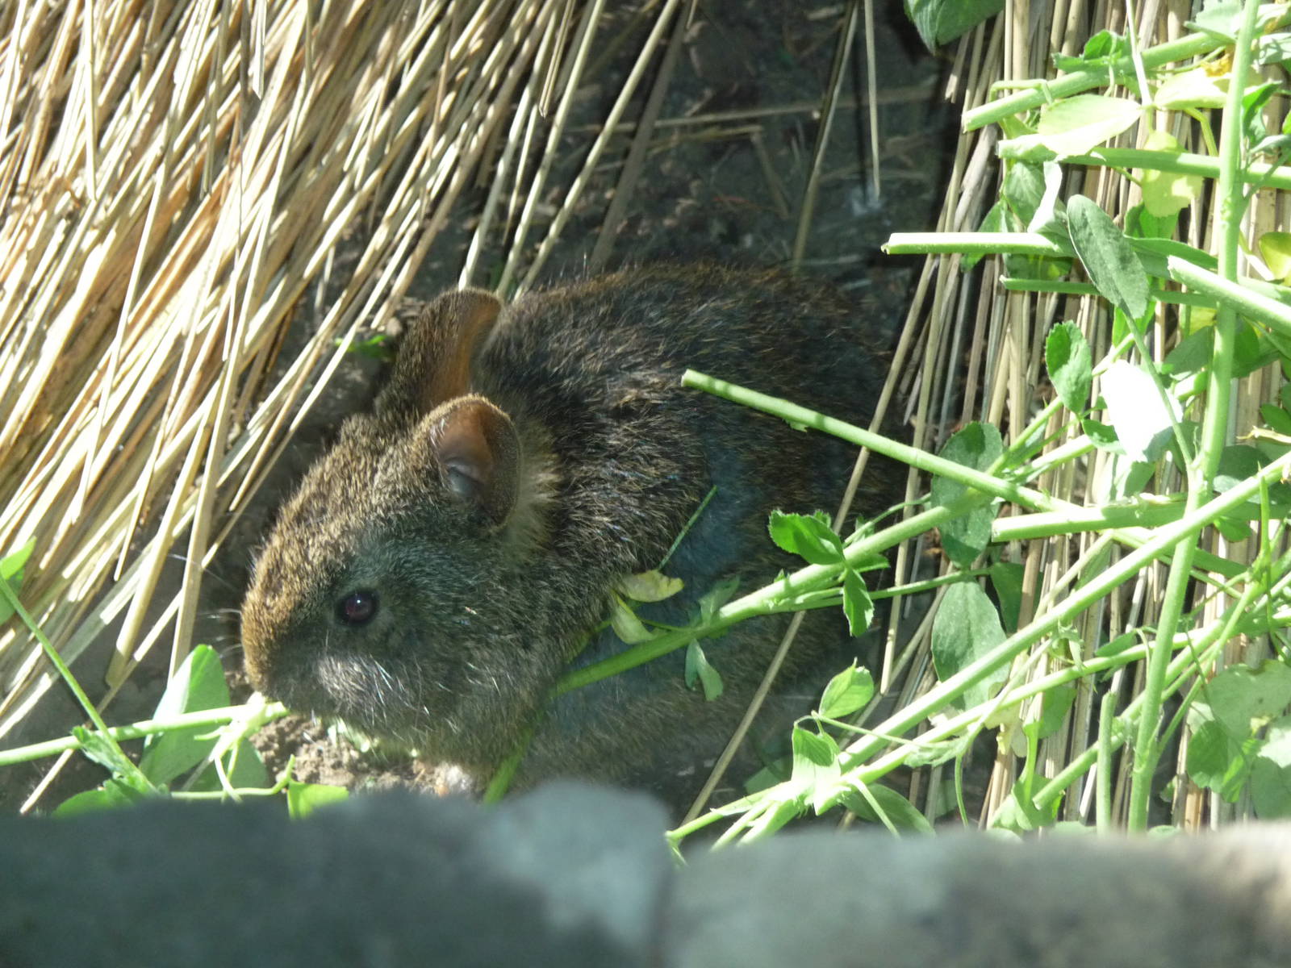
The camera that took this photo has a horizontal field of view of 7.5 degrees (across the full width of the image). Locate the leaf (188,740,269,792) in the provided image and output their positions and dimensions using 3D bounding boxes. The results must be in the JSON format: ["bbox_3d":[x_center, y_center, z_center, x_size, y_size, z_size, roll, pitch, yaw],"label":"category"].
[{"bbox_3d":[-0.099,0.071,2.340,0.019,0.010,0.021,6,73,2],"label":"leaf"}]

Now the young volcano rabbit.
[{"bbox_3d":[-0.018,0.012,2.150,0.132,0.085,0.078,-16,34,-26],"label":"young volcano rabbit"}]

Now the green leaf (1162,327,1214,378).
[{"bbox_3d":[0.150,-0.036,2.720,0.012,0.007,0.017,37,76,11],"label":"green leaf"}]

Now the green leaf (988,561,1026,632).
[{"bbox_3d":[0.100,0.031,2.710,0.010,0.006,0.022,-14,73,-4],"label":"green leaf"}]

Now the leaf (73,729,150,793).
[{"bbox_3d":[-0.145,0.075,2.680,0.027,0.007,0.008,37,76,11],"label":"leaf"}]

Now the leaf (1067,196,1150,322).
[{"bbox_3d":[0.111,-0.054,2.360,0.013,0.010,0.034,-29,76,2],"label":"leaf"}]

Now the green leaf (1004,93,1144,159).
[{"bbox_3d":[0.104,-0.086,2.380,0.033,0.011,0.013,-18,67,-8],"label":"green leaf"}]

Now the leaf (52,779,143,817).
[{"bbox_3d":[-0.130,0.076,2.330,0.024,0.010,0.012,-21,70,-8],"label":"leaf"}]

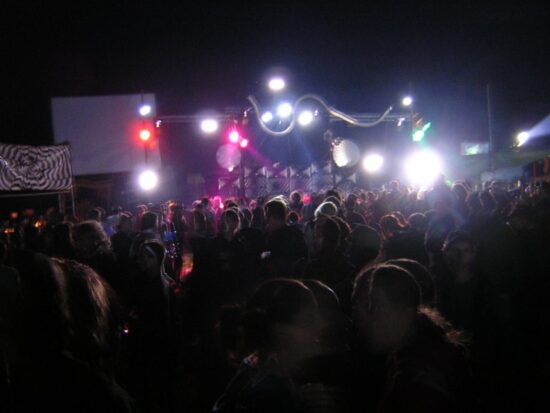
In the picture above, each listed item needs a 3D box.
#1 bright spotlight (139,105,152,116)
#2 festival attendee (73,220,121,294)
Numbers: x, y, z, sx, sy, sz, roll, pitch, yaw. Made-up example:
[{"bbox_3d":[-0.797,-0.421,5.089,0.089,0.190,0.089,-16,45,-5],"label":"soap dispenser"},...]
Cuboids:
[{"bbox_3d":[-3.961,-2.936,17.500,0.350,0.350,0.420,-3,3,-6],"label":"bright spotlight"},{"bbox_3d":[-1.192,0.943,3.947,0.480,1.700,0.320,-2,3,9],"label":"festival attendee"}]

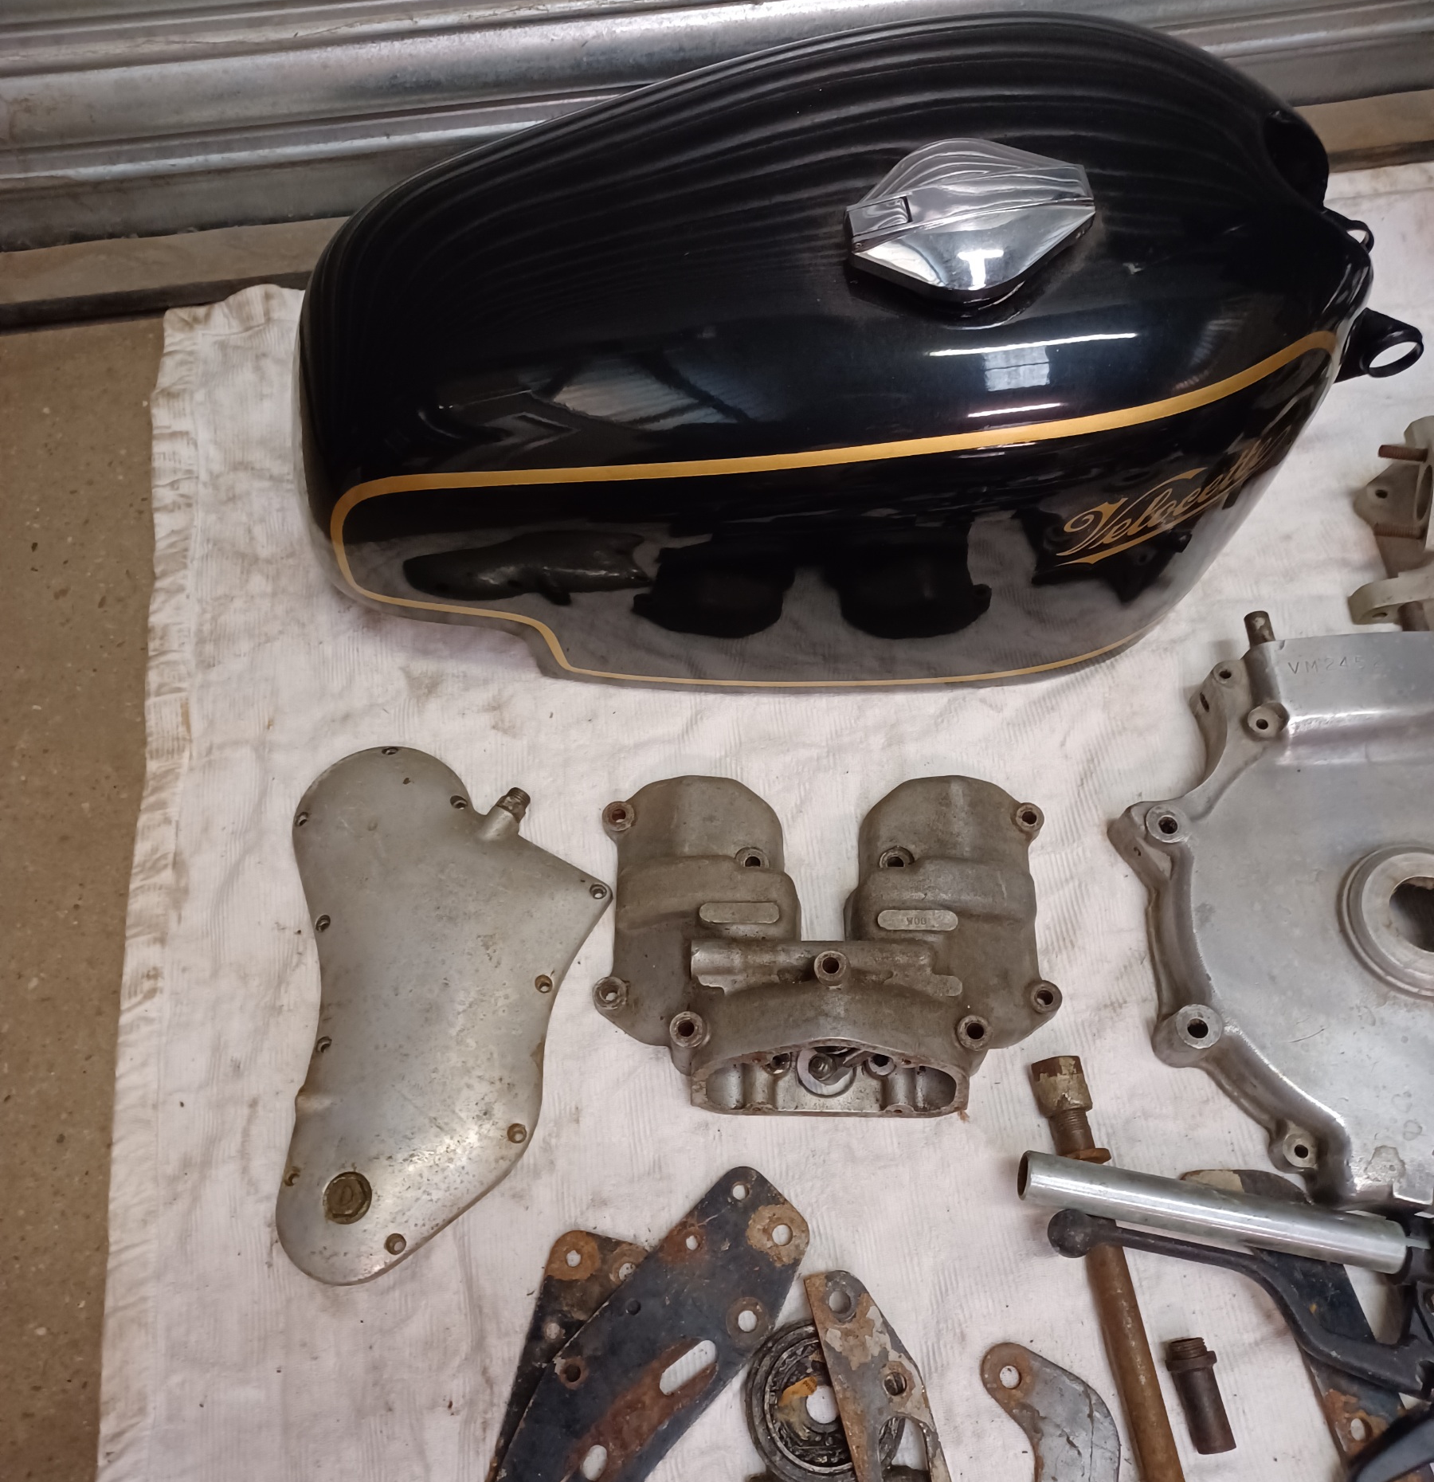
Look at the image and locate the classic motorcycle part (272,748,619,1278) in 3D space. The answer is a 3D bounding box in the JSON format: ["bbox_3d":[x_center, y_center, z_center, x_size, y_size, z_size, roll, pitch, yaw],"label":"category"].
[{"bbox_3d":[-0.143,0.128,0.731,0.173,0.040,0.286,-5,63,0],"label":"classic motorcycle part"}]

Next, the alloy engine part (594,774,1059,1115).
[{"bbox_3d":[0.056,0.096,0.717,0.240,0.078,0.175,0,63,3],"label":"alloy engine part"}]

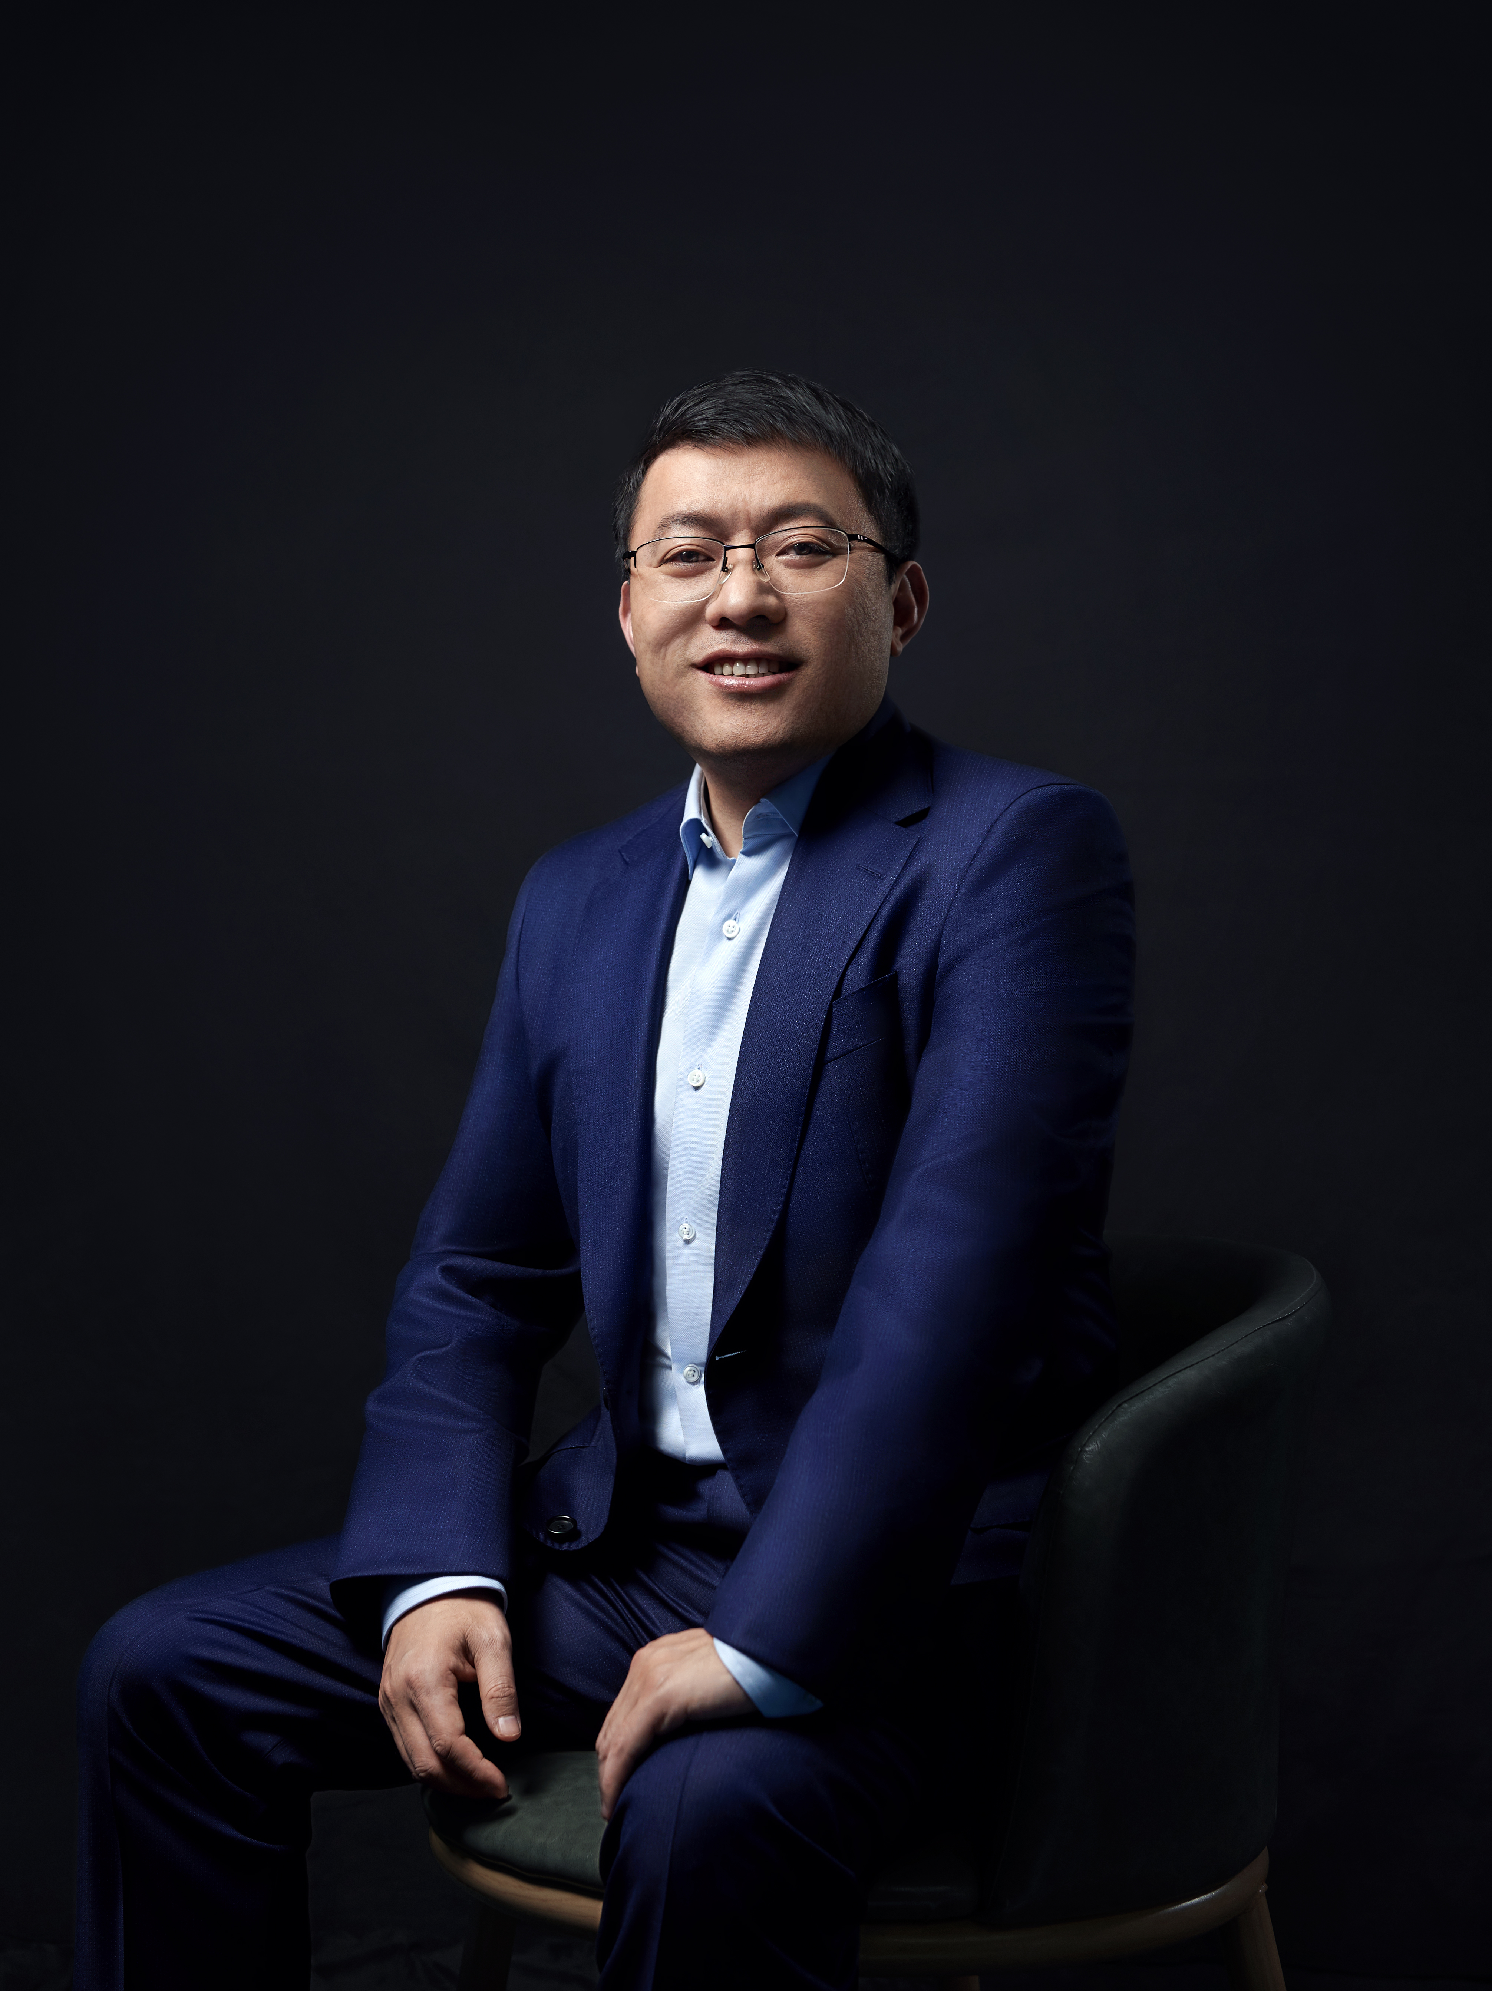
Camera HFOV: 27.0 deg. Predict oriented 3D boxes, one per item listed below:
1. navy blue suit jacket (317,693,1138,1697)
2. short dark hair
[{"bbox_3d":[-0.005,0.115,1.880,0.530,0.610,0.450,1,2,37],"label":"navy blue suit jacket"},{"bbox_3d":[0.014,-0.297,1.890,0.178,0.160,0.200,-3,2,10],"label":"short dark hair"}]

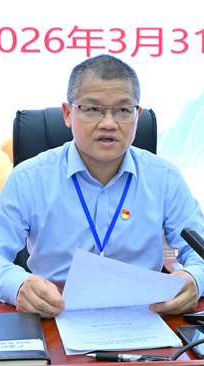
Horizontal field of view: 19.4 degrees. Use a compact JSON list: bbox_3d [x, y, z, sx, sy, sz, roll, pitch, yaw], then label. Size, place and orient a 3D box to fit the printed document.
[{"bbox_3d":[0.040,0.205,1.170,0.245,0.150,0.290,-2,4,-9],"label":"printed document"}]

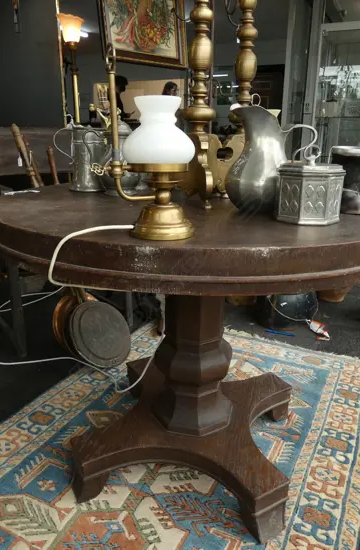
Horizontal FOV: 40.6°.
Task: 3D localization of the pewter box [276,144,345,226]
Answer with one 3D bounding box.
[{"bbox_3d":[0.265,-0.189,0.997,0.130,0.148,0.130,2,18,3],"label":"pewter box"}]

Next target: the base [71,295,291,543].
[{"bbox_3d":[0.038,0.208,1.377,0.596,0.692,0.596,5,18,13],"label":"base"}]

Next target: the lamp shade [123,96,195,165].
[{"bbox_3d":[-0.034,-0.239,0.804,0.121,0.103,0.121,1,18,0],"label":"lamp shade"}]

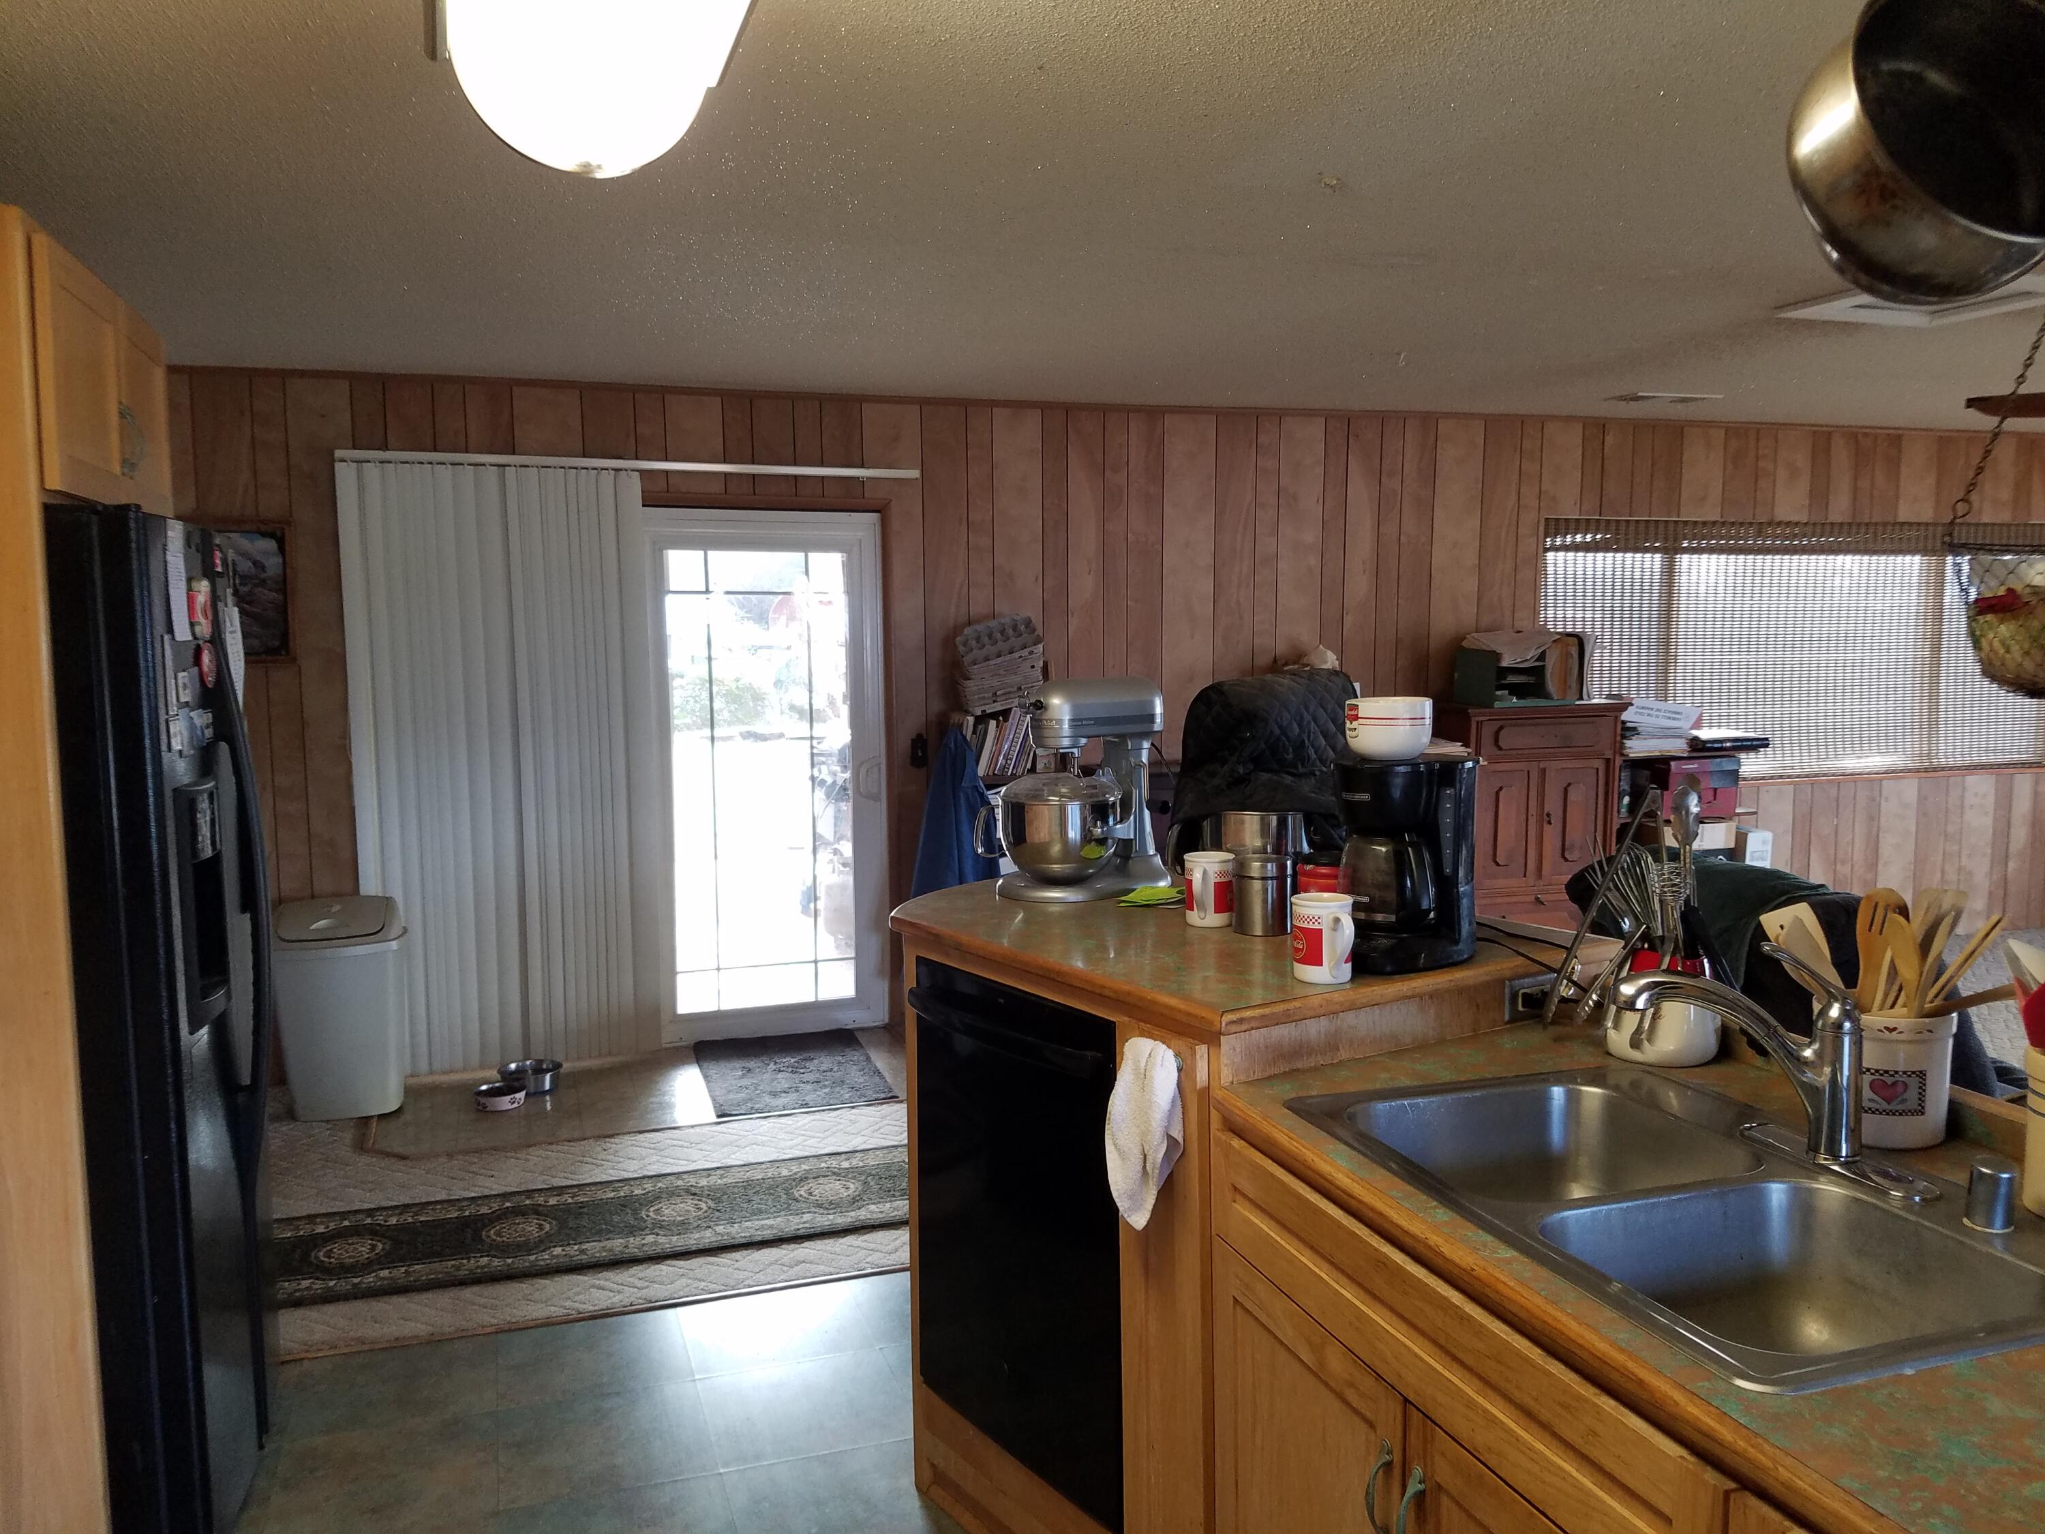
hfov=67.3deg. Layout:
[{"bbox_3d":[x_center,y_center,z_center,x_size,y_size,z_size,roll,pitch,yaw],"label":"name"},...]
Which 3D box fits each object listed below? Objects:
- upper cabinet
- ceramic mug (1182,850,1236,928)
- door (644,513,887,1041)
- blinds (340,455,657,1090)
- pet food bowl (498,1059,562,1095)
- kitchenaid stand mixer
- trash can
[{"bbox_3d":[-1.767,-0.592,2.430,0.580,0.344,0.972,-2,7,-19],"label":"upper cabinet"},{"bbox_3d":[0.324,0.219,2.680,0.087,0.108,0.118,2,7,19],"label":"ceramic mug"},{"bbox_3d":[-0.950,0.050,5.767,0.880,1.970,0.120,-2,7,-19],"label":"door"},{"bbox_3d":[-1.796,0.011,5.341,0.990,2.100,0.100,-2,7,-19],"label":"blinds"},{"bbox_3d":[-1.690,1.065,5.281,0.220,0.070,0.220,-2,7,-19],"label":"pet food bowl"},{"bbox_3d":[0.122,0.029,3.000,0.360,0.415,0.265,-4,8,-31],"label":"kitchenaid stand mixer"},{"bbox_3d":[-2.230,0.800,5.058,0.420,0.650,0.320,-2,7,-19],"label":"trash can"}]

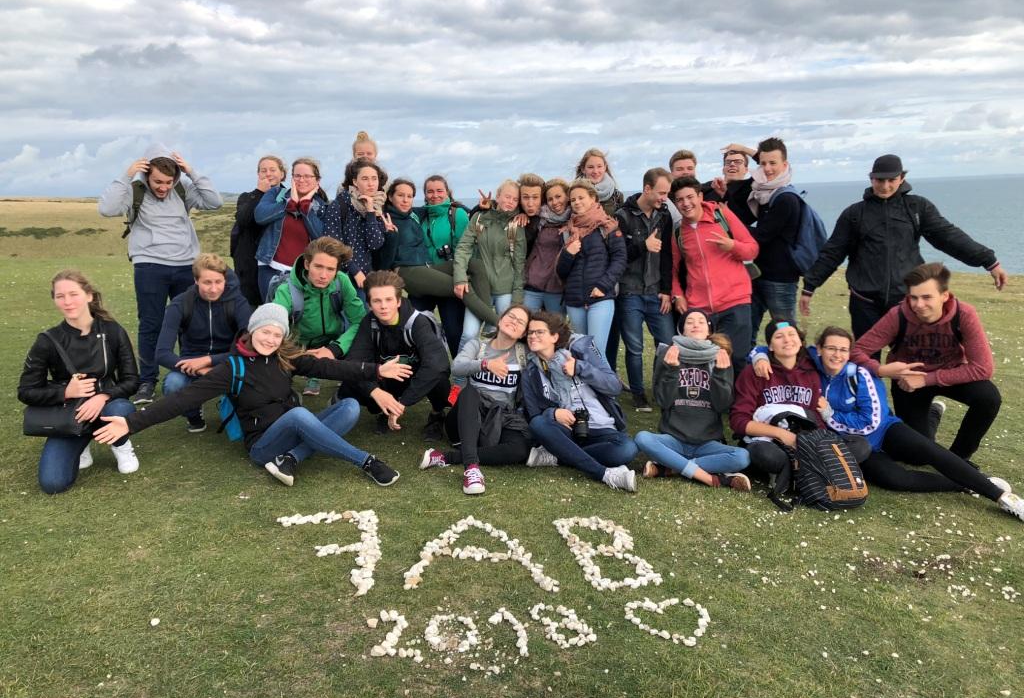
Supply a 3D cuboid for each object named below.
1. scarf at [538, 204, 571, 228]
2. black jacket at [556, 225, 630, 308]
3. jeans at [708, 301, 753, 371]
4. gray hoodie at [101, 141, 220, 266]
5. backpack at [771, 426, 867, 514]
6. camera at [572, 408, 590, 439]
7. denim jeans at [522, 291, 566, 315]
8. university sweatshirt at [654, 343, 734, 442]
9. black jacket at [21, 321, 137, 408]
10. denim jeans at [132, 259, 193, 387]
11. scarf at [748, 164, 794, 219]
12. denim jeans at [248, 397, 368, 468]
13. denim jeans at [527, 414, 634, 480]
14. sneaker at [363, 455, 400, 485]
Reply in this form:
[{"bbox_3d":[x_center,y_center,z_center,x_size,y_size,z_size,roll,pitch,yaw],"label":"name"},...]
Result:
[{"bbox_3d":[0.285,-0.874,5.420,0.250,0.170,0.220,-2,11,3],"label":"scarf"},{"bbox_3d":[0.515,-0.534,5.300,0.460,0.570,0.350,1,11,17],"label":"black jacket"},{"bbox_3d":[1.410,0.057,5.550,0.420,0.920,0.300,0,11,9],"label":"jeans"},{"bbox_3d":[-2.355,-0.968,5.550,0.780,0.800,0.460,-7,11,-21],"label":"gray hoodie"},{"bbox_3d":[1.486,0.567,3.900,0.280,0.410,0.210,-13,-5,-45],"label":"backpack"},{"bbox_3d":[0.361,0.387,4.330,0.125,0.150,0.100,-2,-9,6],"label":"camera"},{"bbox_3d":[0.219,-0.017,5.750,0.380,0.900,0.280,-1,11,0],"label":"denim jeans"},{"bbox_3d":[0.994,0.256,4.560,0.460,0.580,0.360,-1,11,7],"label":"university sweatshirt"},{"bbox_3d":[-2.245,0.070,4.300,0.560,0.450,0.360,-6,12,-22],"label":"black jacket"},{"bbox_3d":[-2.356,-0.213,5.600,0.380,0.920,0.270,-4,11,-11],"label":"denim jeans"},{"bbox_3d":[1.663,-1.017,5.350,0.280,0.340,0.280,-12,14,-43],"label":"scarf"},{"bbox_3d":[-1.052,0.426,4.280,0.560,0.360,0.520,4,12,30],"label":"denim jeans"},{"bbox_3d":[0.396,0.482,4.556,0.610,0.320,0.530,-1,10,6],"label":"denim jeans"},{"bbox_3d":[-0.649,0.604,4.120,0.100,0.110,0.270,-12,15,-44],"label":"sneaker"}]

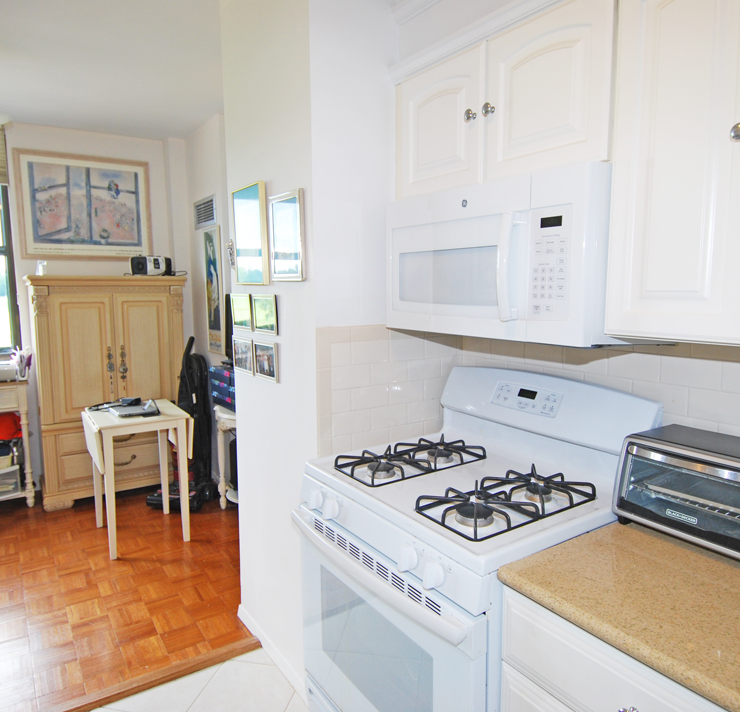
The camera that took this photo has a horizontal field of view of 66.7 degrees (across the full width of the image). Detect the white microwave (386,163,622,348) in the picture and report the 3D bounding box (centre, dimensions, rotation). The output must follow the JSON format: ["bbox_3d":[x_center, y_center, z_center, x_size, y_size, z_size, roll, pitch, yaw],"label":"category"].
[{"bbox_3d":[0.402,-0.273,1.618,0.369,0.411,0.772,-5,8,-33],"label":"white microwave"}]

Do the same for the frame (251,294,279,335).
[{"bbox_3d":[-0.383,-0.150,2.029,0.016,0.142,0.187,-5,8,-33],"label":"frame"}]

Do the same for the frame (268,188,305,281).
[{"bbox_3d":[-0.273,-0.382,1.826,0.024,0.277,0.210,-5,8,-33],"label":"frame"}]

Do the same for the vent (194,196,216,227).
[{"bbox_3d":[-1.178,-1.010,3.971,0.022,0.187,0.479,-5,8,-33],"label":"vent"}]

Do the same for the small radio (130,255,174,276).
[{"bbox_3d":[-1.571,-0.643,4.053,0.260,0.135,0.160,-7,10,-43],"label":"small radio"}]

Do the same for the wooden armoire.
[{"bbox_3d":[-1.833,0.206,4.018,0.984,1.522,0.505,-5,8,-33],"label":"wooden armoire"}]

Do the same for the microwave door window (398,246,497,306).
[{"bbox_3d":[0.215,-0.226,1.610,0.022,0.153,0.410,-6,9,-34],"label":"microwave door window"}]

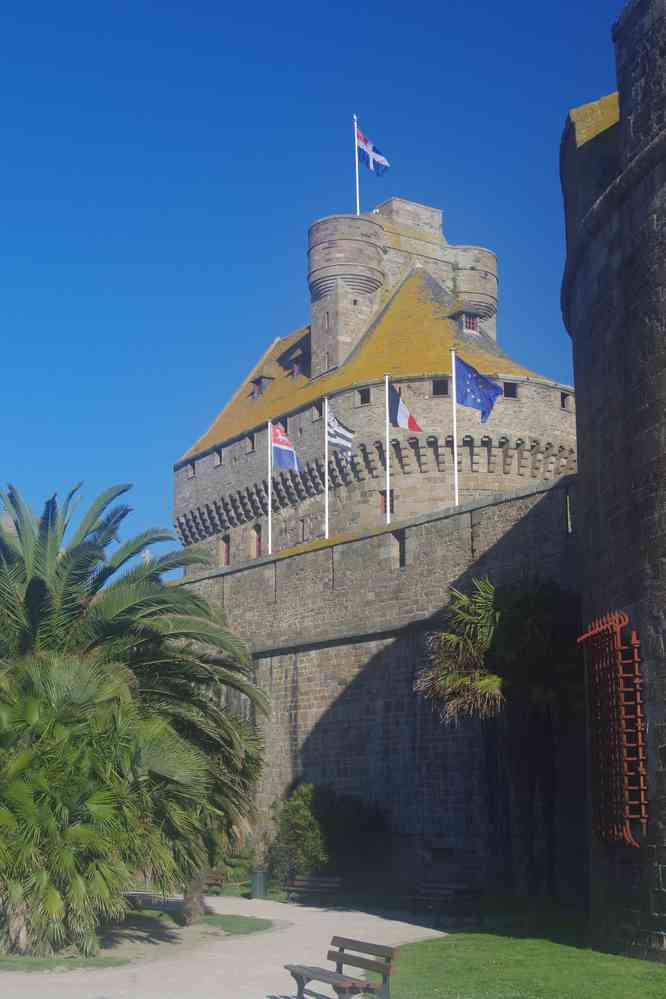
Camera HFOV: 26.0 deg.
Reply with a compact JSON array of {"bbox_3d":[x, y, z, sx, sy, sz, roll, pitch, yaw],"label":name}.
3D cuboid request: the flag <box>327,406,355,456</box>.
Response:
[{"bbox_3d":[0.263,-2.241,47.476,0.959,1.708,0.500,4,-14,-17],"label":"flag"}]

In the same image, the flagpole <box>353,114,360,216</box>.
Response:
[{"bbox_3d":[1.259,-17.142,74.949,0.140,6.254,0.140,0,-13,0],"label":"flagpole"}]

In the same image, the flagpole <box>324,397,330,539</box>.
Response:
[{"bbox_3d":[-0.188,-0.878,47.136,0.090,5.192,0.090,0,-13,0],"label":"flagpole"}]

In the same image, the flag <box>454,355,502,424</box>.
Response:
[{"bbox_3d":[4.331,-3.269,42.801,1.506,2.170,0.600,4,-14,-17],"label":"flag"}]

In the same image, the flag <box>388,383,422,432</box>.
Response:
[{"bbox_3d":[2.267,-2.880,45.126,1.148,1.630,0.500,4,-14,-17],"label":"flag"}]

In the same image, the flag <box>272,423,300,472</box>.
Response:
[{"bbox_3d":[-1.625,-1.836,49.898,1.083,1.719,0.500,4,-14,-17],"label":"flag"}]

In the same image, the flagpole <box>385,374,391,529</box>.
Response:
[{"bbox_3d":[1.710,-1.357,44.786,0.090,5.287,0.090,0,-13,0],"label":"flagpole"}]

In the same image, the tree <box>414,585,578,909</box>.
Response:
[{"bbox_3d":[3.900,5.529,33.822,3.800,7.553,3.600,0,-13,0],"label":"tree"}]

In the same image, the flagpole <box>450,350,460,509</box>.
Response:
[{"bbox_3d":[3.609,-1.956,42.462,0.090,5.235,0.090,0,-13,0],"label":"flagpole"}]

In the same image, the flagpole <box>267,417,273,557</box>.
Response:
[{"bbox_3d":[-2.164,-0.243,49.558,0.090,5.139,0.090,0,-13,0],"label":"flagpole"}]

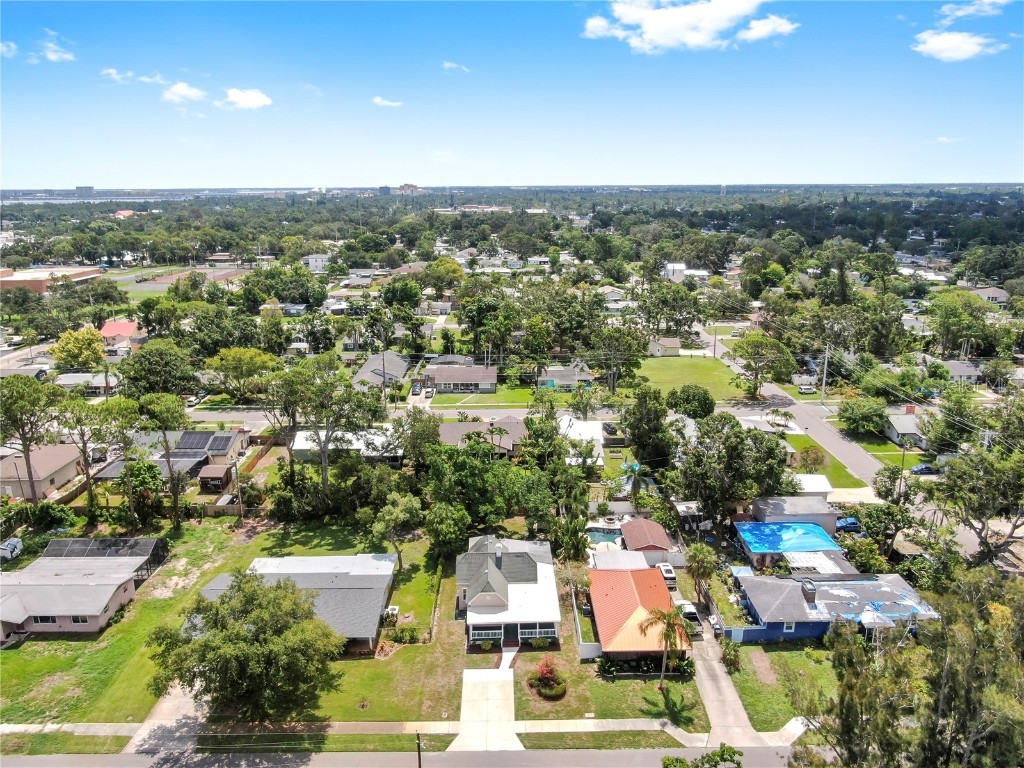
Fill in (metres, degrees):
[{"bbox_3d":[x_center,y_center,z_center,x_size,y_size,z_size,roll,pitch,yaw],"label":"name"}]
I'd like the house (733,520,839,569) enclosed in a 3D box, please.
[{"bbox_3d":[36.847,21.573,95.666,11.700,3.500,8.100,0,16,0],"label":"house"}]

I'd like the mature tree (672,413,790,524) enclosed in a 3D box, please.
[{"bbox_3d":[32.555,12.258,105.253,16.500,16.300,15.000,0,16,0],"label":"mature tree"}]

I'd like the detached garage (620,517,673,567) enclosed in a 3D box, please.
[{"bbox_3d":[18.451,21.717,97.170,5.900,3.600,7.000,-1,16,-1],"label":"detached garage"}]

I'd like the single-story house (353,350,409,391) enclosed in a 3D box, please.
[{"bbox_3d":[-34.026,-3.619,186.863,11.800,4.800,27.000,-1,16,-1],"label":"single-story house"}]

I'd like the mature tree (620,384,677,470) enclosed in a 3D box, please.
[{"bbox_3d":[23.635,7.643,123.161,9.500,15.600,9.200,0,16,0],"label":"mature tree"}]

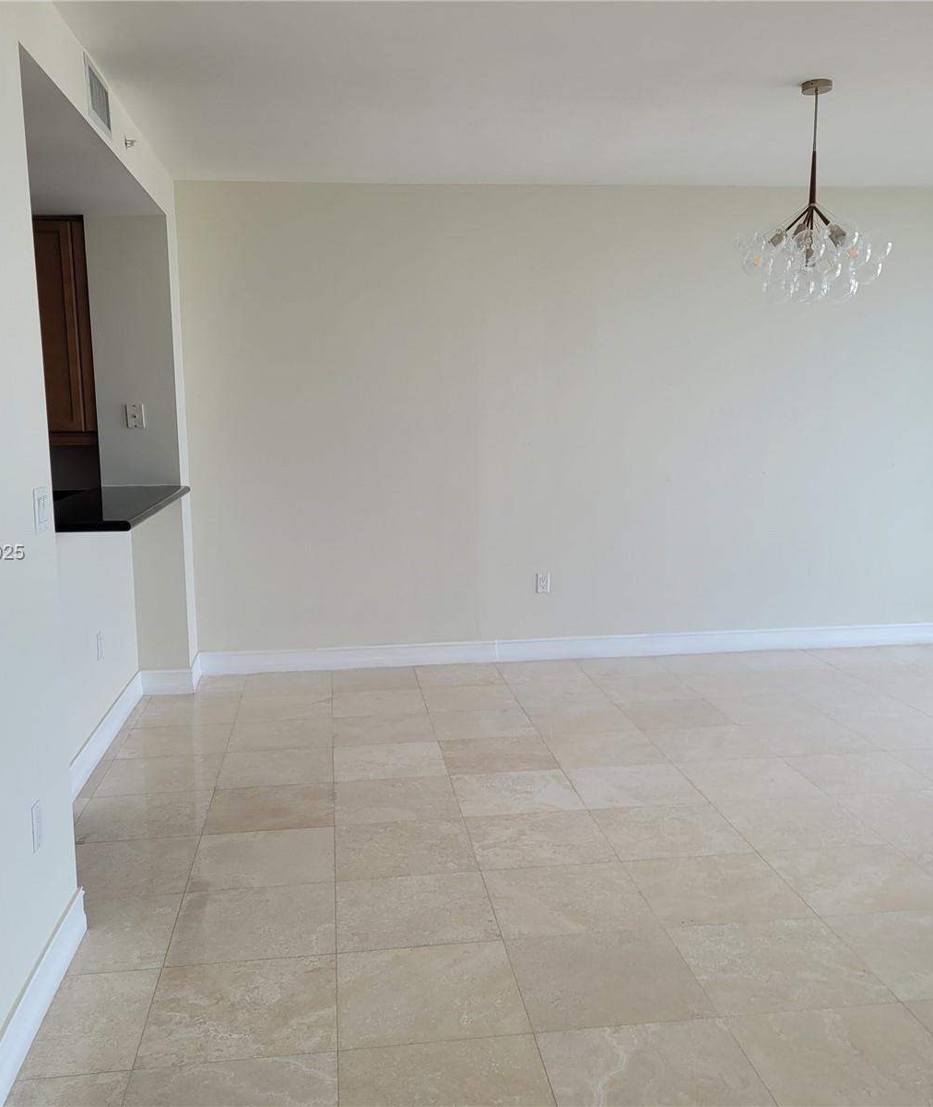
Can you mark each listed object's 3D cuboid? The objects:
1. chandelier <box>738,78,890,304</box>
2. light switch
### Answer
[{"bbox_3d":[1.314,-1.349,4.178,0.600,0.800,0.600,-2,8,-7],"label":"chandelier"},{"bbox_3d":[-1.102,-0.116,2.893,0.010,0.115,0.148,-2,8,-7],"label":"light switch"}]

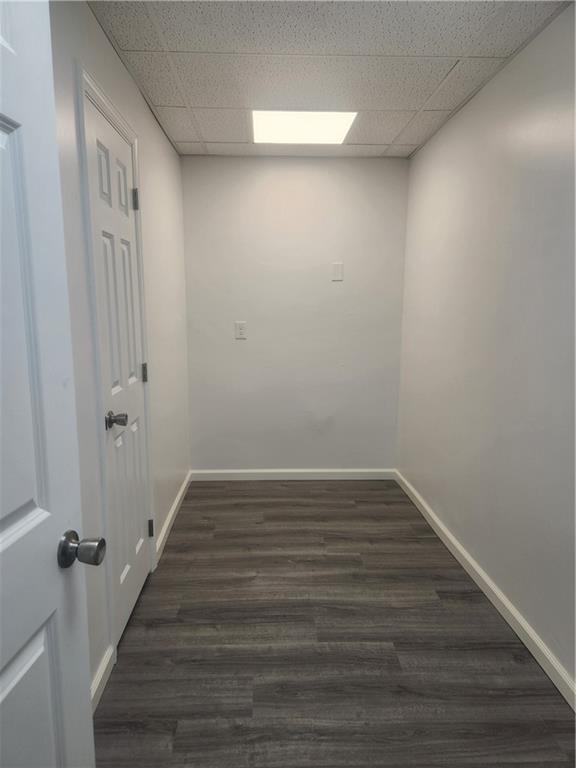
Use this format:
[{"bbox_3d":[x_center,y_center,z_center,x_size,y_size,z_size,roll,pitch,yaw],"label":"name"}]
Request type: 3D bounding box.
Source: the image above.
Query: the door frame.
[{"bbox_3d":[-0.721,-0.037,2.146,0.101,2.125,0.751,0,9,-3],"label":"door frame"}]

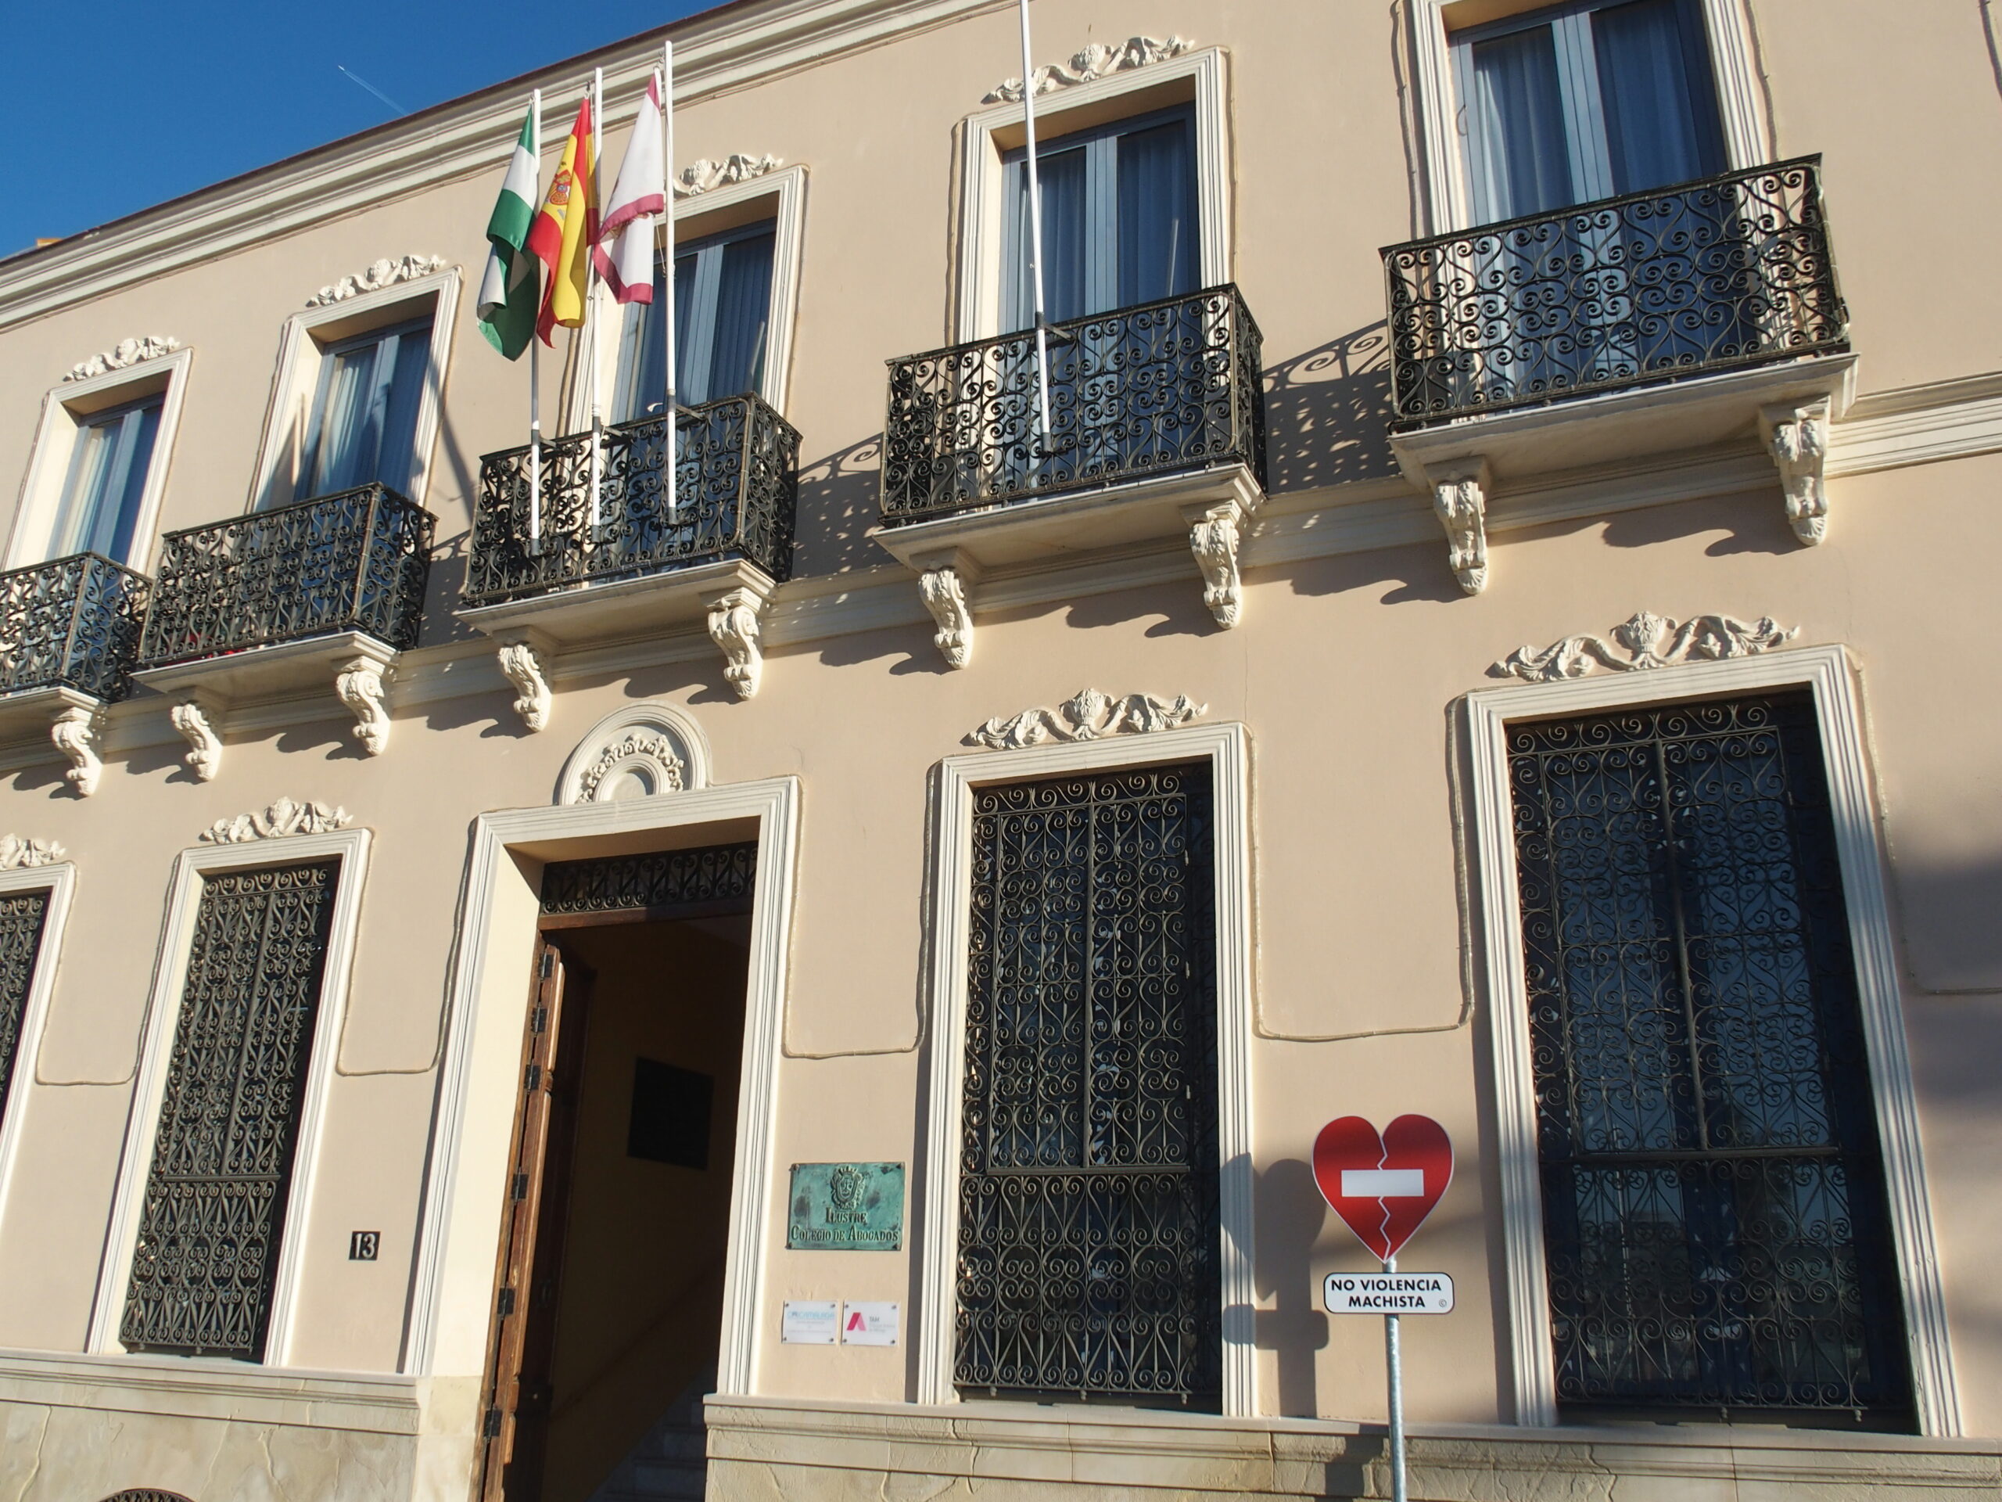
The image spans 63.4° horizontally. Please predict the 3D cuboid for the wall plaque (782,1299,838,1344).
[{"bbox_3d":[-0.944,2.818,7.982,0.303,0.201,0.018,-7,-20,23],"label":"wall plaque"}]

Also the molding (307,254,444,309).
[{"bbox_3d":[-4.559,-3.483,11.812,1.351,0.265,0.100,-7,-21,23],"label":"molding"}]

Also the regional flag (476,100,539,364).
[{"bbox_3d":[-2.967,-3.195,9.891,0.294,1.705,0.279,-7,-20,23],"label":"regional flag"}]

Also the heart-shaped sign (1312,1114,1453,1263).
[{"bbox_3d":[1.589,1.815,6.723,0.592,0.594,0.030,-7,-21,23],"label":"heart-shaped sign"}]

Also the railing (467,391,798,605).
[{"bbox_3d":[-2.217,-1.375,9.682,2.005,1.022,0.540,-7,-21,23],"label":"railing"}]

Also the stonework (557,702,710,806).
[{"bbox_3d":[-2.154,-0.014,9.516,1.073,0.566,0.073,-7,-20,23],"label":"stonework"}]

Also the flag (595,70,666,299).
[{"bbox_3d":[-2.127,-3.277,9.406,0.406,1.559,0.300,-7,-21,23],"label":"flag"}]

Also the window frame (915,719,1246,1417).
[{"bbox_3d":[0.418,1.481,7.902,1.646,3.208,0.133,-7,-21,22],"label":"window frame"}]

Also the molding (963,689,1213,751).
[{"bbox_3d":[0.434,-0.189,8.463,1.339,0.270,0.081,-7,-21,22],"label":"molding"}]

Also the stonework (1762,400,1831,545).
[{"bbox_3d":[3.513,-1.206,7.089,0.265,0.559,0.345,-7,-20,23],"label":"stonework"}]

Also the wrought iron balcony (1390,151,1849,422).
[{"bbox_3d":[2.870,-2.026,7.698,1.957,0.995,0.596,-7,-21,22],"label":"wrought iron balcony"}]

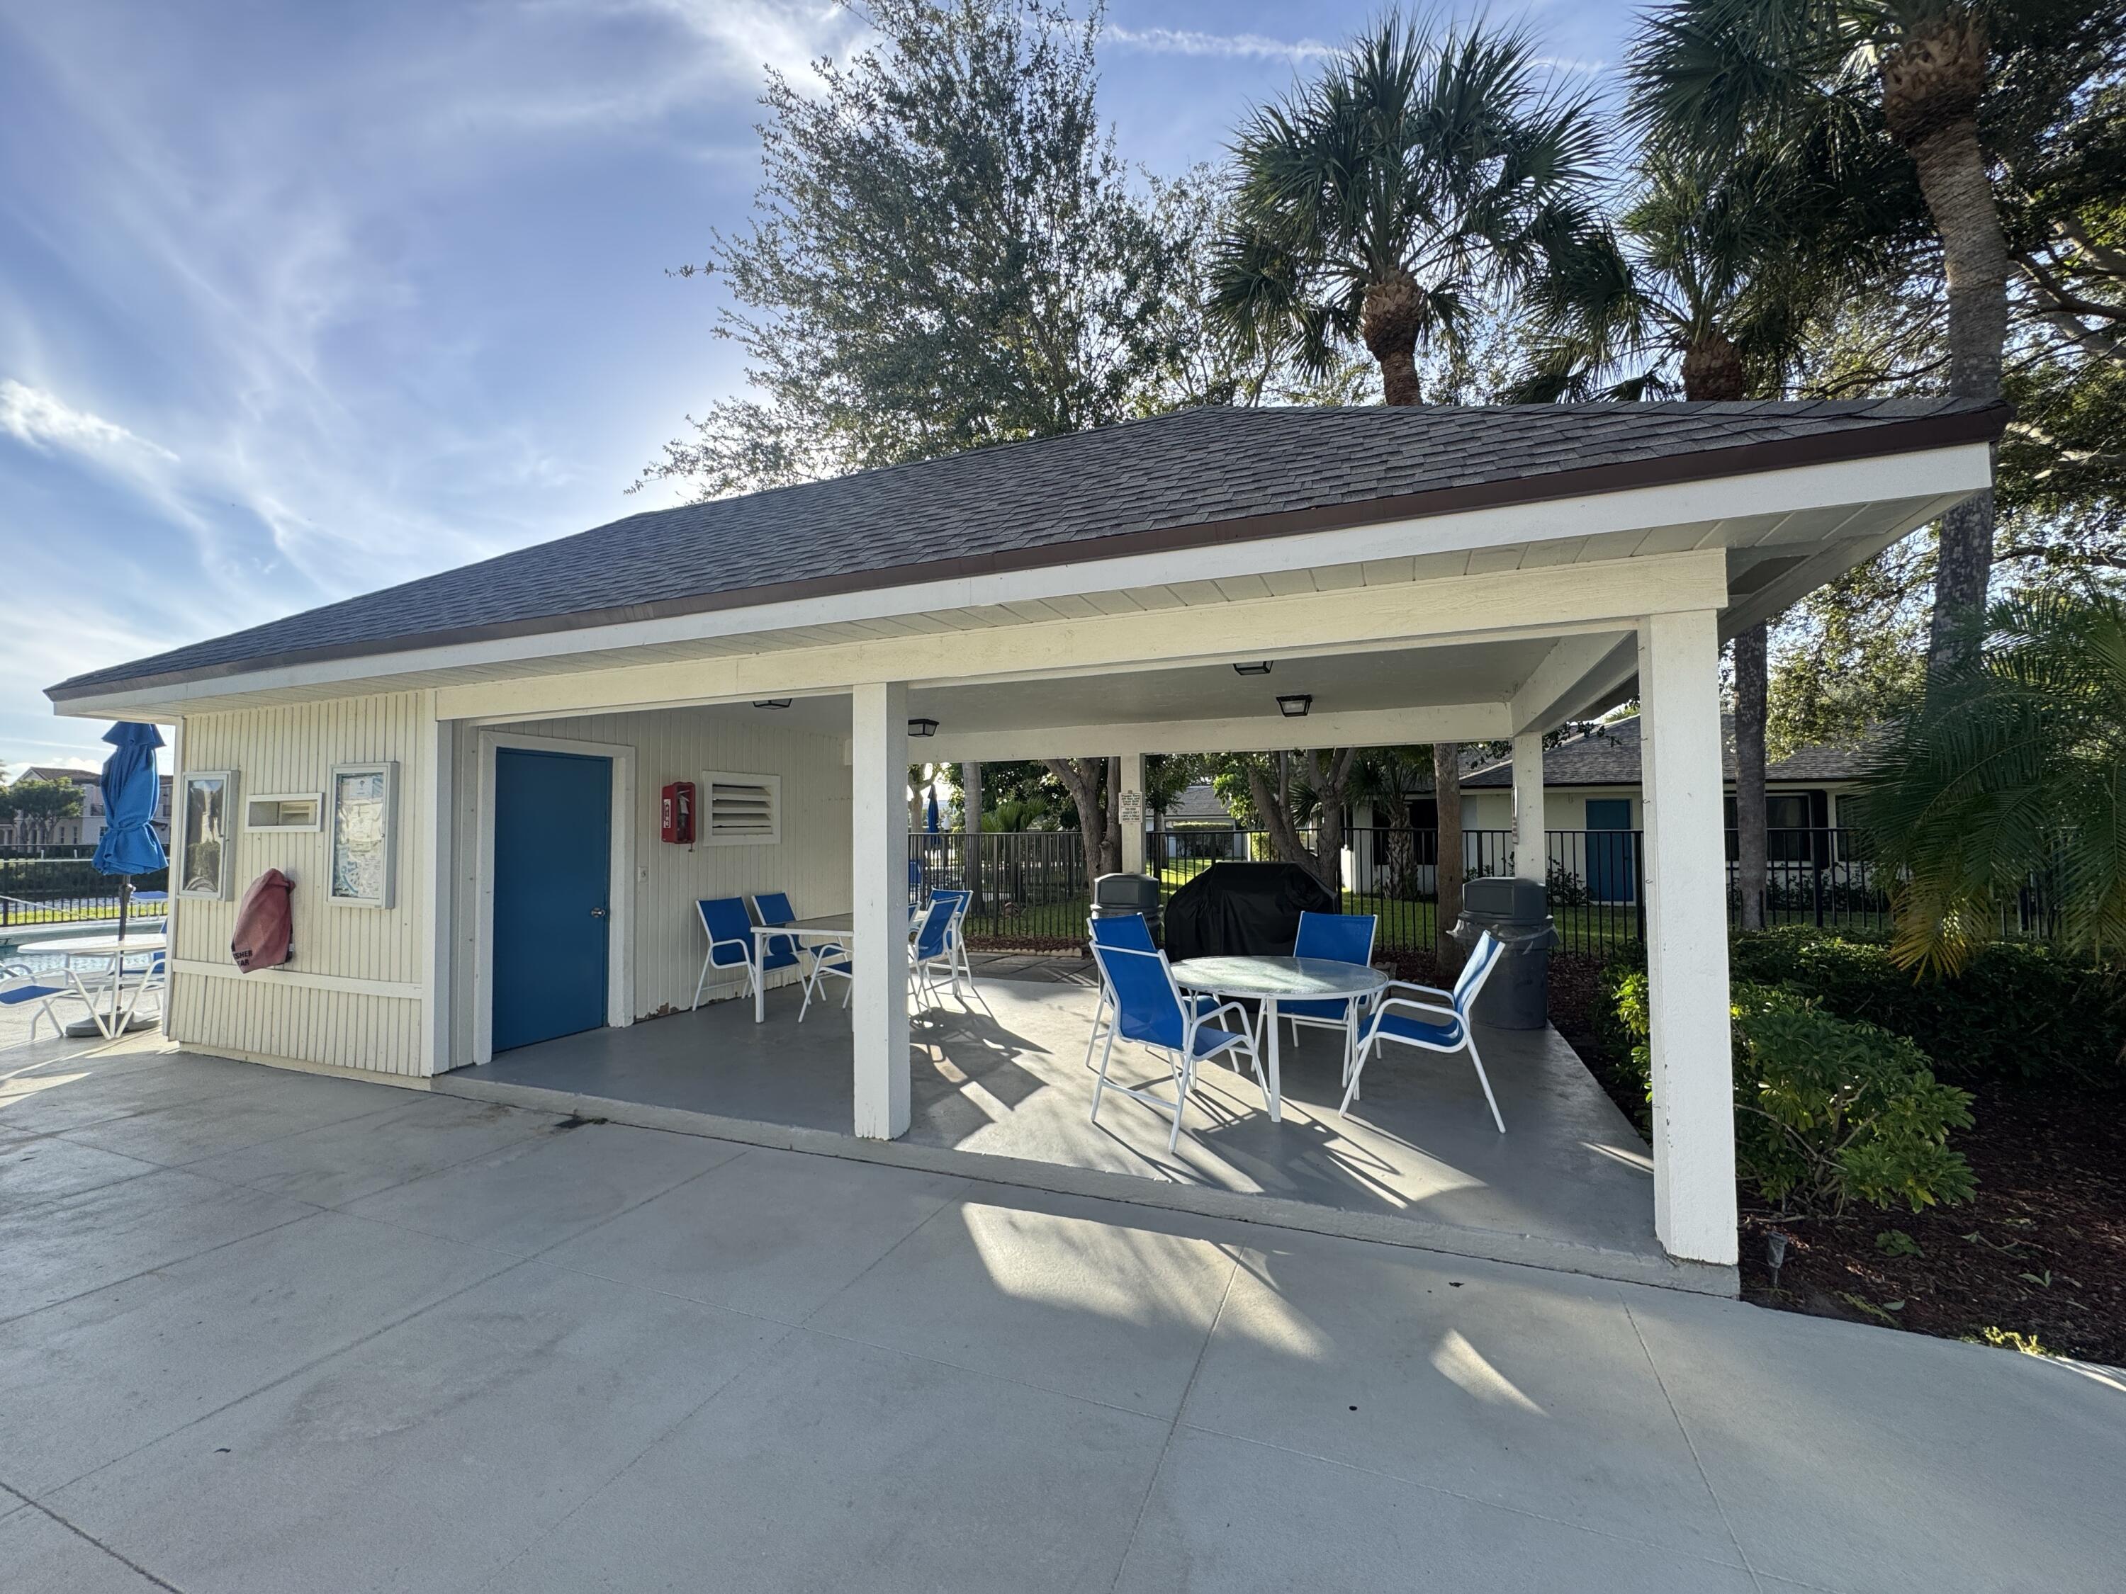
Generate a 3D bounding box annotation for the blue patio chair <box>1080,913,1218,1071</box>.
[{"bbox_3d":[0.587,1.201,5.216,0.570,0.890,0.760,1,-3,-42],"label":"blue patio chair"}]

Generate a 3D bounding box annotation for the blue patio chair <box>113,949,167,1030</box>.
[{"bbox_3d":[-7.184,1.459,7.131,0.730,0.900,0.570,0,-2,-14],"label":"blue patio chair"}]

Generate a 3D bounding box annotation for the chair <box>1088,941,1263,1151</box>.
[{"bbox_3d":[0.582,1.174,4.326,0.730,0.900,0.570,2,-3,-40],"label":"chair"}]

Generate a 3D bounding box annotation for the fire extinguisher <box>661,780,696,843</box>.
[{"bbox_3d":[-3.127,0.135,7.019,0.150,0.485,0.225,-1,-3,22],"label":"fire extinguisher"}]

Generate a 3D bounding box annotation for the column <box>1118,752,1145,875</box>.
[{"bbox_3d":[0.663,0.688,8.092,0.187,2.180,0.187,-1,-3,22],"label":"column"}]

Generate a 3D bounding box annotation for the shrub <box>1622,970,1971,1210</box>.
[{"bbox_3d":[3.084,1.235,3.713,1.150,0.850,1.050,-1,-2,22],"label":"shrub"}]

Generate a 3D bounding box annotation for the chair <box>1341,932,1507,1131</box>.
[{"bbox_3d":[1.846,1.164,4.475,0.760,0.890,0.570,-1,-2,19],"label":"chair"}]

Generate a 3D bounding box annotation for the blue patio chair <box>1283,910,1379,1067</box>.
[{"bbox_3d":[1.570,1.194,5.274,0.570,0.890,0.760,-2,-2,36],"label":"blue patio chair"}]

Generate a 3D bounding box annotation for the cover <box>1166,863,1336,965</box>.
[{"bbox_3d":[1.569,1.143,7.163,1.330,1.180,0.660,-1,-3,22],"label":"cover"}]

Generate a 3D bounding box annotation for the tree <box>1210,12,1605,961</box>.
[{"bbox_3d":[3.560,-3.100,8.800,4.000,9.800,4.000,-1,-2,22],"label":"tree"}]

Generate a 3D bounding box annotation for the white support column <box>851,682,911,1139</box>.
[{"bbox_3d":[-0.879,0.536,4.216,0.190,2.179,0.190,-1,-2,22],"label":"white support column"}]

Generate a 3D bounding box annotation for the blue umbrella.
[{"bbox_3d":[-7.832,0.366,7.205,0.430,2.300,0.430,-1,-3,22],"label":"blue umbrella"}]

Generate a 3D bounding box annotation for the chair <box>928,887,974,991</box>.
[{"bbox_3d":[-1.287,1.338,7.951,0.570,0.900,0.730,-2,-3,38],"label":"chair"}]

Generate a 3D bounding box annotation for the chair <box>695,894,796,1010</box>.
[{"bbox_3d":[-2.557,1.292,7.092,0.760,0.890,0.570,-1,-2,24],"label":"chair"}]

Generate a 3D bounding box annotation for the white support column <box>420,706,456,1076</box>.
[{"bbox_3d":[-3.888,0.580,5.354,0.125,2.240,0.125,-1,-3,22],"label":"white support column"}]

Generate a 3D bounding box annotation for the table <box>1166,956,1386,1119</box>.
[{"bbox_3d":[1.153,1.298,4.705,1.210,0.675,1.210,-1,-3,22],"label":"table"}]

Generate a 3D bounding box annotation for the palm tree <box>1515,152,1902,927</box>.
[{"bbox_3d":[6.162,-2.160,8.239,3.000,7.900,3.000,-1,-3,22],"label":"palm tree"}]

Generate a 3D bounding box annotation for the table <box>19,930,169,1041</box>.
[{"bbox_3d":[-7.617,1.524,6.962,1.090,0.710,1.090,-1,-2,22],"label":"table"}]

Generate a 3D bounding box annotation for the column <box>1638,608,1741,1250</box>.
[{"bbox_3d":[2.178,0.468,3.010,0.190,2.179,0.190,-1,-2,22],"label":"column"}]

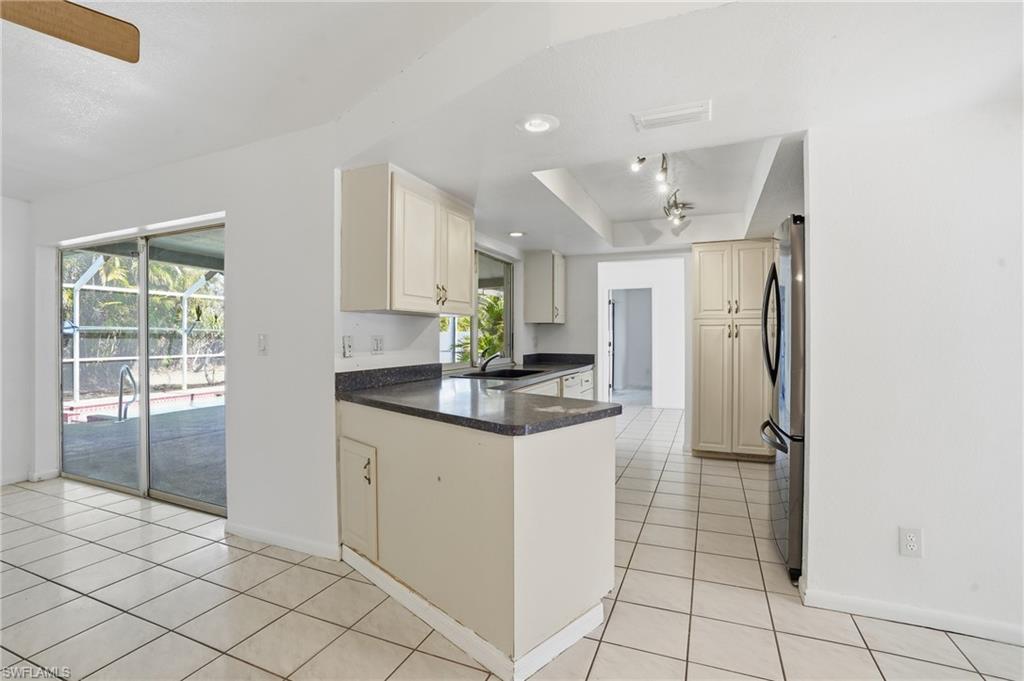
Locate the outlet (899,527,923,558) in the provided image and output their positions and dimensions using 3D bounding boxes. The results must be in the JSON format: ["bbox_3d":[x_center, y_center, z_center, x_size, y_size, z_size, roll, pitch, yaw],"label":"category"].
[{"bbox_3d":[1.660,0.845,1.888,0.072,0.119,0.012,0,0,23],"label":"outlet"}]

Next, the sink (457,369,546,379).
[{"bbox_3d":[-0.059,0.377,3.764,0.546,0.198,0.803,0,0,23],"label":"sink"}]

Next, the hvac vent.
[{"bbox_3d":[0.682,-0.947,1.934,0.306,0.025,0.179,0,0,23],"label":"hvac vent"}]

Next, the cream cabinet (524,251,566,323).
[{"bbox_3d":[0.387,-0.584,5.219,0.327,0.789,0.491,0,0,23],"label":"cream cabinet"}]

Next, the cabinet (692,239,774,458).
[{"bbox_3d":[2.231,0.106,4.620,0.730,2.164,0.347,0,0,23],"label":"cabinet"}]

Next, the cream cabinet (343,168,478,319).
[{"bbox_3d":[-0.601,-0.544,2.877,0.317,0.768,0.962,0,0,23],"label":"cream cabinet"}]

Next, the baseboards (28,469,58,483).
[{"bbox_3d":[-4.008,1.168,3.906,0.025,0.079,0.189,0,0,23],"label":"baseboards"}]

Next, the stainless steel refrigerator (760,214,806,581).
[{"bbox_3d":[1.840,0.292,2.477,0.828,1.796,0.903,0,0,23],"label":"stainless steel refrigerator"}]

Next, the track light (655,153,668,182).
[{"bbox_3d":[0.934,-1.072,2.834,0.089,0.154,0.119,0,0,23],"label":"track light"}]

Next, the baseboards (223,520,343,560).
[{"bbox_3d":[-1.361,1.158,2.651,0.908,0.082,0.020,0,0,23],"label":"baseboards"}]

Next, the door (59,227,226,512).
[{"bbox_3d":[-2.819,0.199,3.508,2.401,2.009,0.089,0,0,23],"label":"door"}]

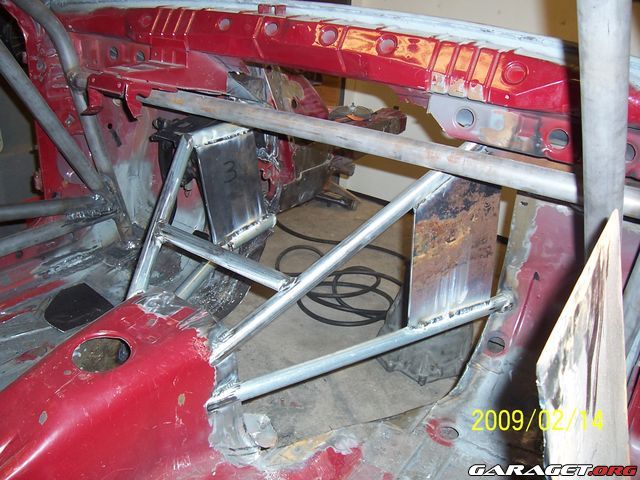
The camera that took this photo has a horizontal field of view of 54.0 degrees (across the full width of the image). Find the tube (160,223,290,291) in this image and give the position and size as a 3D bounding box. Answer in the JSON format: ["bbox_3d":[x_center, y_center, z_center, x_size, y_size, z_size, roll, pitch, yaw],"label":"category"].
[{"bbox_3d":[-0.180,0.028,1.130,0.310,0.031,0.031,20,32,30],"label":"tube"}]

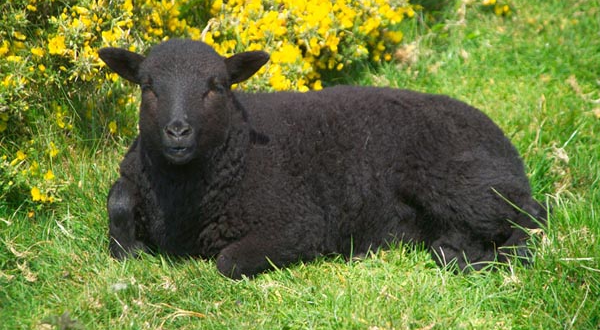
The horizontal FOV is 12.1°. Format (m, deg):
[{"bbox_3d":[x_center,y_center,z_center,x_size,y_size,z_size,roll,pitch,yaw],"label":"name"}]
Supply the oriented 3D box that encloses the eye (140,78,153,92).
[{"bbox_3d":[-0.236,-0.123,4.340,0.013,0.022,0.023,-12,18,-41],"label":"eye"}]

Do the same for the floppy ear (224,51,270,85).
[{"bbox_3d":[-0.081,-0.149,4.380,0.072,0.051,0.032,-2,14,-10],"label":"floppy ear"}]

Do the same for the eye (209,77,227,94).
[{"bbox_3d":[-0.126,-0.122,4.340,0.026,0.024,0.014,-12,18,-41],"label":"eye"}]

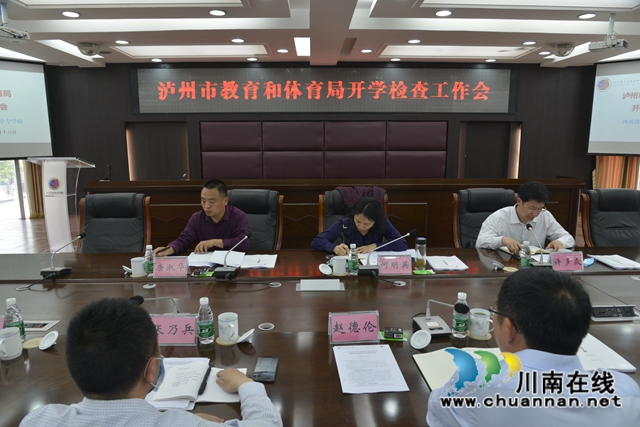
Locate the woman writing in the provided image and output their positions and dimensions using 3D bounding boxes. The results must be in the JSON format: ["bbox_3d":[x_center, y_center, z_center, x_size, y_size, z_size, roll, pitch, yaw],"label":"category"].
[{"bbox_3d":[0.291,0.423,3.215,0.643,1.131,0.724,0,10,0],"label":"woman writing"}]

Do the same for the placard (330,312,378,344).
[{"bbox_3d":[0.134,0.442,1.691,0.190,0.110,0.086,-1,9,-8],"label":"placard"}]

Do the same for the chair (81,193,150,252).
[{"bbox_3d":[-1.701,0.431,3.325,0.630,1.130,0.680,0,9,-2],"label":"chair"}]

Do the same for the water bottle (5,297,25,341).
[{"bbox_3d":[-1.190,0.419,1.659,0.060,0.178,0.060,0,10,0],"label":"water bottle"}]

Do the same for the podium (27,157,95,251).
[{"bbox_3d":[-3.367,-0.105,5.714,0.623,1.266,0.462,0,10,0],"label":"podium"}]

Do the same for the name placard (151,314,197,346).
[{"bbox_3d":[-0.562,0.446,1.664,0.190,0.110,0.086,0,9,-1],"label":"name placard"}]

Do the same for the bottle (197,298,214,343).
[{"bbox_3d":[-0.446,0.418,1.666,0.060,0.178,0.060,0,10,0],"label":"bottle"}]

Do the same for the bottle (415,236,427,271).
[{"bbox_3d":[0.617,0.248,2.598,0.063,0.196,0.063,0,10,0],"label":"bottle"}]

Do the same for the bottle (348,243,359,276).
[{"bbox_3d":[0.198,0.272,2.506,0.060,0.178,0.060,0,10,0],"label":"bottle"}]

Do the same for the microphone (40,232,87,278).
[{"bbox_3d":[-1.527,0.252,2.603,0.125,0.185,0.389,1,10,4],"label":"microphone"}]

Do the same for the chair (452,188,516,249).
[{"bbox_3d":[1.448,0.408,3.473,0.630,1.130,0.680,0,9,-2],"label":"chair"}]

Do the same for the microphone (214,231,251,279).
[{"bbox_3d":[-0.509,0.247,2.599,0.147,0.195,0.416,3,10,15],"label":"microphone"}]

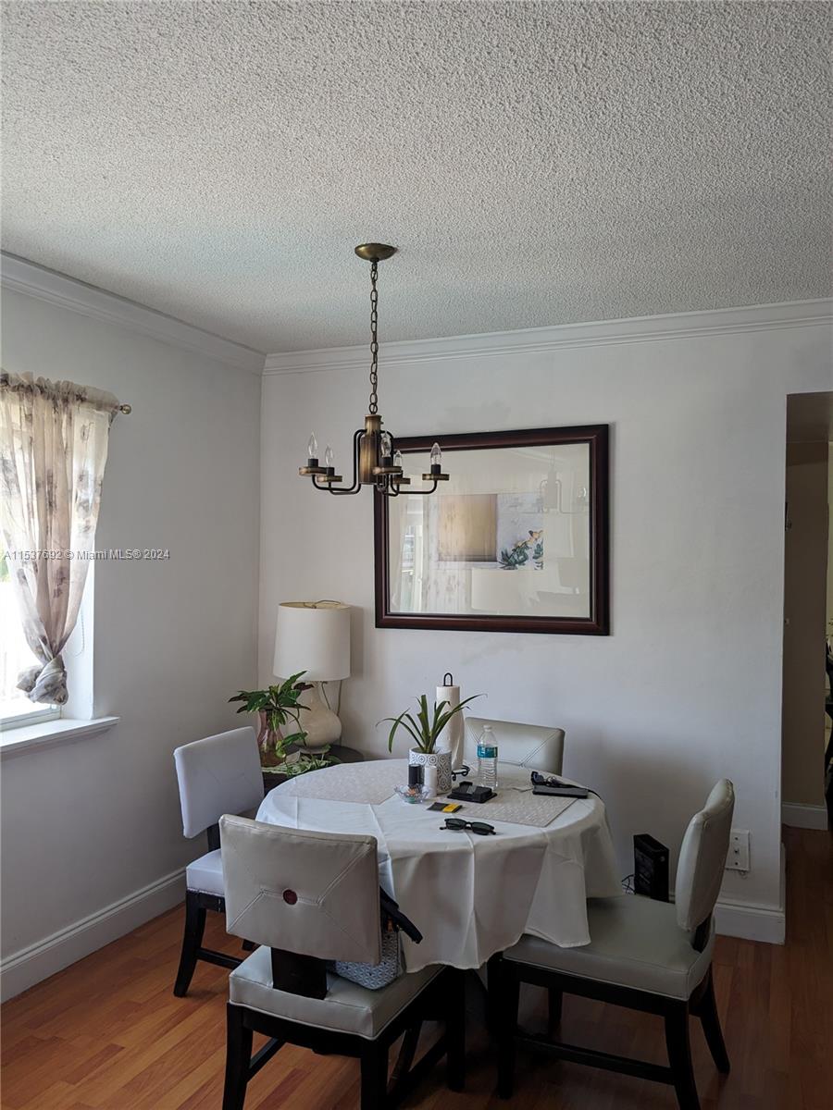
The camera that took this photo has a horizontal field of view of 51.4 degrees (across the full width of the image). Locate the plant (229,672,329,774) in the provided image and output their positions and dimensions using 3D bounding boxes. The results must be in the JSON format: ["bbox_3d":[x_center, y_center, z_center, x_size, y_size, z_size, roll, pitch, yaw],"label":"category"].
[{"bbox_3d":[-0.594,0.686,3.646,0.380,0.378,0.360,0,0,24],"label":"plant"}]

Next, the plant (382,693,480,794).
[{"bbox_3d":[0.044,0.584,2.682,0.320,0.300,0.290,0,0,24],"label":"plant"}]

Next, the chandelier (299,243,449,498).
[{"bbox_3d":[-0.129,-0.575,2.699,0.480,0.780,0.480,0,0,0],"label":"chandelier"}]

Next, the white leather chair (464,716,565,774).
[{"bbox_3d":[0.233,1.069,3.087,0.450,0.840,0.600,0,0,30],"label":"white leather chair"}]

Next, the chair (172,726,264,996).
[{"bbox_3d":[-0.458,1.063,2.949,0.590,0.840,0.455,0,0,24],"label":"chair"}]

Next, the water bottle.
[{"bbox_3d":[0.223,0.633,2.715,0.065,0.204,0.065,0,0,0],"label":"water bottle"}]

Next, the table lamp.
[{"bbox_3d":[-0.467,0.545,3.869,0.339,0.663,0.339,0,0,0],"label":"table lamp"}]

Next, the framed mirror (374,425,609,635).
[{"bbox_3d":[0.303,-0.102,3.787,1.076,0.878,0.040,0,0,24],"label":"framed mirror"}]

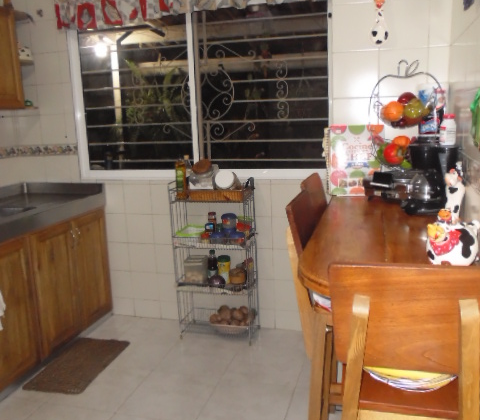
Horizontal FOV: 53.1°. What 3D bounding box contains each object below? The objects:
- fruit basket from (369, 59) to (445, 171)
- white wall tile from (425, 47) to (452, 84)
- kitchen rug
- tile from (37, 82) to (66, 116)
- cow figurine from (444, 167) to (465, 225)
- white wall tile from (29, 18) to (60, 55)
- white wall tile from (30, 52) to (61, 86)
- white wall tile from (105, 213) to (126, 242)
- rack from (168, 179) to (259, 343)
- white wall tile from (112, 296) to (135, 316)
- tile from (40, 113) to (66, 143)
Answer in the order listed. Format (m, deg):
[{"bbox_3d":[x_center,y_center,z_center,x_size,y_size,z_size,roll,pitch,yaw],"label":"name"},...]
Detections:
[{"bbox_3d":[0.707,-0.357,2.044,0.305,0.540,0.220,1,12,17],"label":"fruit basket"},{"bbox_3d":[0.858,-0.601,2.082,0.093,0.200,0.010,1,12,17],"label":"white wall tile"},{"bbox_3d":[-0.927,0.890,2.801,0.365,0.010,0.600,0,11,12],"label":"kitchen rug"},{"bbox_3d":[-1.273,-0.746,3.252,0.203,0.203,0.010,1,11,16],"label":"tile"},{"bbox_3d":[0.737,-0.049,1.638,0.060,0.192,0.052,-4,11,-10],"label":"cow figurine"},{"bbox_3d":[-1.307,-1.154,3.205,0.200,0.200,0.010,1,12,17],"label":"white wall tile"},{"bbox_3d":[-1.281,-0.945,3.213,0.203,0.203,0.010,1,11,16],"label":"white wall tile"},{"bbox_3d":[-0.869,0.124,3.341,0.200,0.200,0.010,1,12,17],"label":"white wall tile"},{"bbox_3d":[-0.140,0.306,2.950,0.475,0.980,0.245,1,12,17],"label":"rack"},{"bbox_3d":[-0.833,0.688,3.415,0.183,0.129,0.010,1,11,16],"label":"white wall tile"},{"bbox_3d":[-1.285,-0.554,3.324,0.200,0.200,0.010,1,12,17],"label":"tile"}]

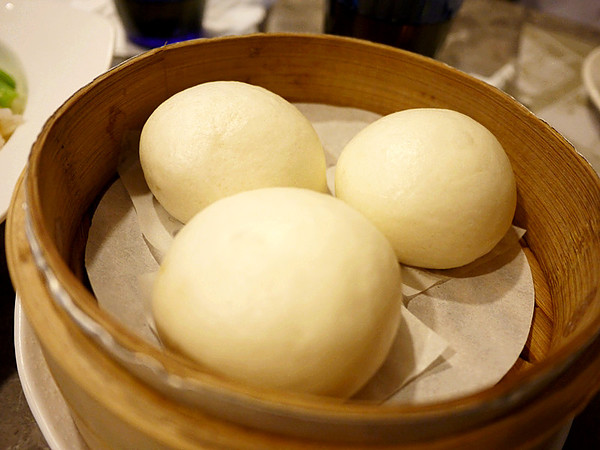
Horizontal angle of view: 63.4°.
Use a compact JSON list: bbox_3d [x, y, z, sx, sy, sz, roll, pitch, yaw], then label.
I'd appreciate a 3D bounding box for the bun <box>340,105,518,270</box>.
[{"bbox_3d":[0.046,-0.016,0.175,0.065,0.047,0.065,8,45,0],"label":"bun"}]

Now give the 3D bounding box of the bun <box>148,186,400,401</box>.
[{"bbox_3d":[-0.005,0.017,0.136,0.069,0.045,0.069,8,45,0],"label":"bun"}]

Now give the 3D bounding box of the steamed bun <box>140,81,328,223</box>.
[{"bbox_3d":[-0.024,-0.027,0.180,0.067,0.044,0.067,8,45,0],"label":"steamed bun"}]

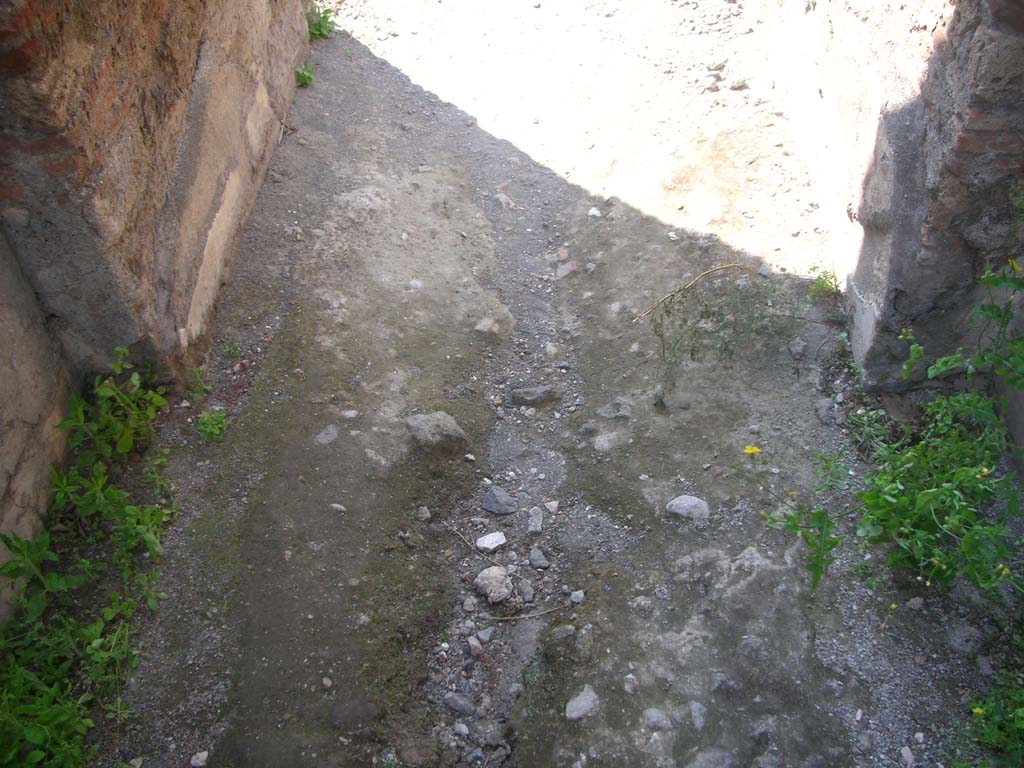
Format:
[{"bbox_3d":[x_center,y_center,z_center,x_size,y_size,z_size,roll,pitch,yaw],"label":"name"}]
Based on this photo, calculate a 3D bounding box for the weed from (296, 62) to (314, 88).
[{"bbox_3d":[-0.624,-0.933,3.131,0.050,0.060,0.050,-2,46,0],"label":"weed"}]

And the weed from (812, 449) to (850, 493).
[{"bbox_3d":[0.623,0.169,2.023,0.068,0.050,0.073,-2,46,0],"label":"weed"}]

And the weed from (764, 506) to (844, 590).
[{"bbox_3d":[0.513,0.291,1.830,0.130,0.100,0.110,-2,46,0],"label":"weed"}]

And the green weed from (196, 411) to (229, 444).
[{"bbox_3d":[-0.619,0.090,2.142,0.062,0.042,0.062,-2,46,0],"label":"green weed"}]

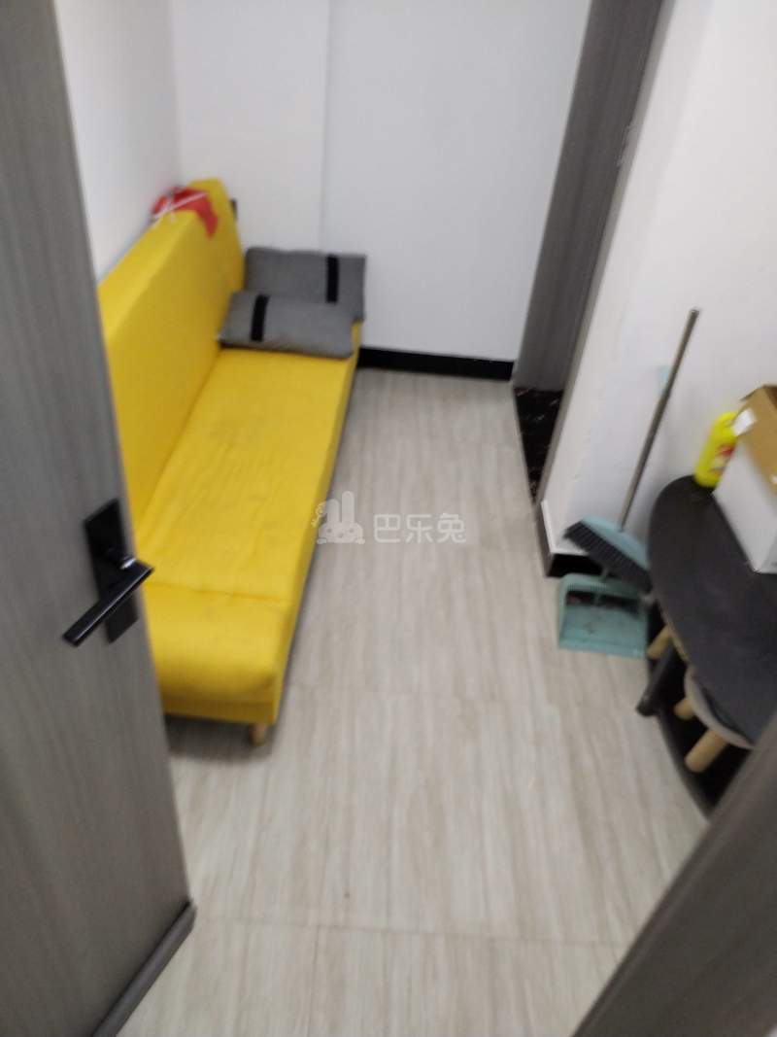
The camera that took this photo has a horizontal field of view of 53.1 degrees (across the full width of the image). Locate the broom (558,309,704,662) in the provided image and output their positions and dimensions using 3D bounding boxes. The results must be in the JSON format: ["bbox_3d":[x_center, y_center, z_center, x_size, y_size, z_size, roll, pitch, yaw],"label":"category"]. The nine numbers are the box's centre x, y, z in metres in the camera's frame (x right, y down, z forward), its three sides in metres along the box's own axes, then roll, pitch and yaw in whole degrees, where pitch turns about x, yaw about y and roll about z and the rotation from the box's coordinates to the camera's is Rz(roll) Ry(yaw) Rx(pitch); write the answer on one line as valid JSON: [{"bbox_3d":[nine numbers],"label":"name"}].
[{"bbox_3d":[0.673,-0.071,2.020,0.280,0.950,0.280,4,39,-3],"label":"broom"}]

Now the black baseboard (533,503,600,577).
[{"bbox_3d":[0.593,0.064,2.526,0.190,0.096,0.280,4,39,-3],"label":"black baseboard"}]

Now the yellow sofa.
[{"bbox_3d":[-0.501,-0.320,2.317,0.700,0.770,1.890,5,38,-1],"label":"yellow sofa"}]

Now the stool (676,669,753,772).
[{"bbox_3d":[0.866,0.490,1.928,0.290,0.225,0.290,4,39,-3],"label":"stool"}]

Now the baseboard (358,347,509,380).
[{"bbox_3d":[0.196,-0.667,3.382,0.680,0.096,0.020,4,39,-3],"label":"baseboard"}]

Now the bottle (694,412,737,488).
[{"bbox_3d":[0.897,-0.184,2.087,0.072,0.205,0.060,4,39,-3],"label":"bottle"}]

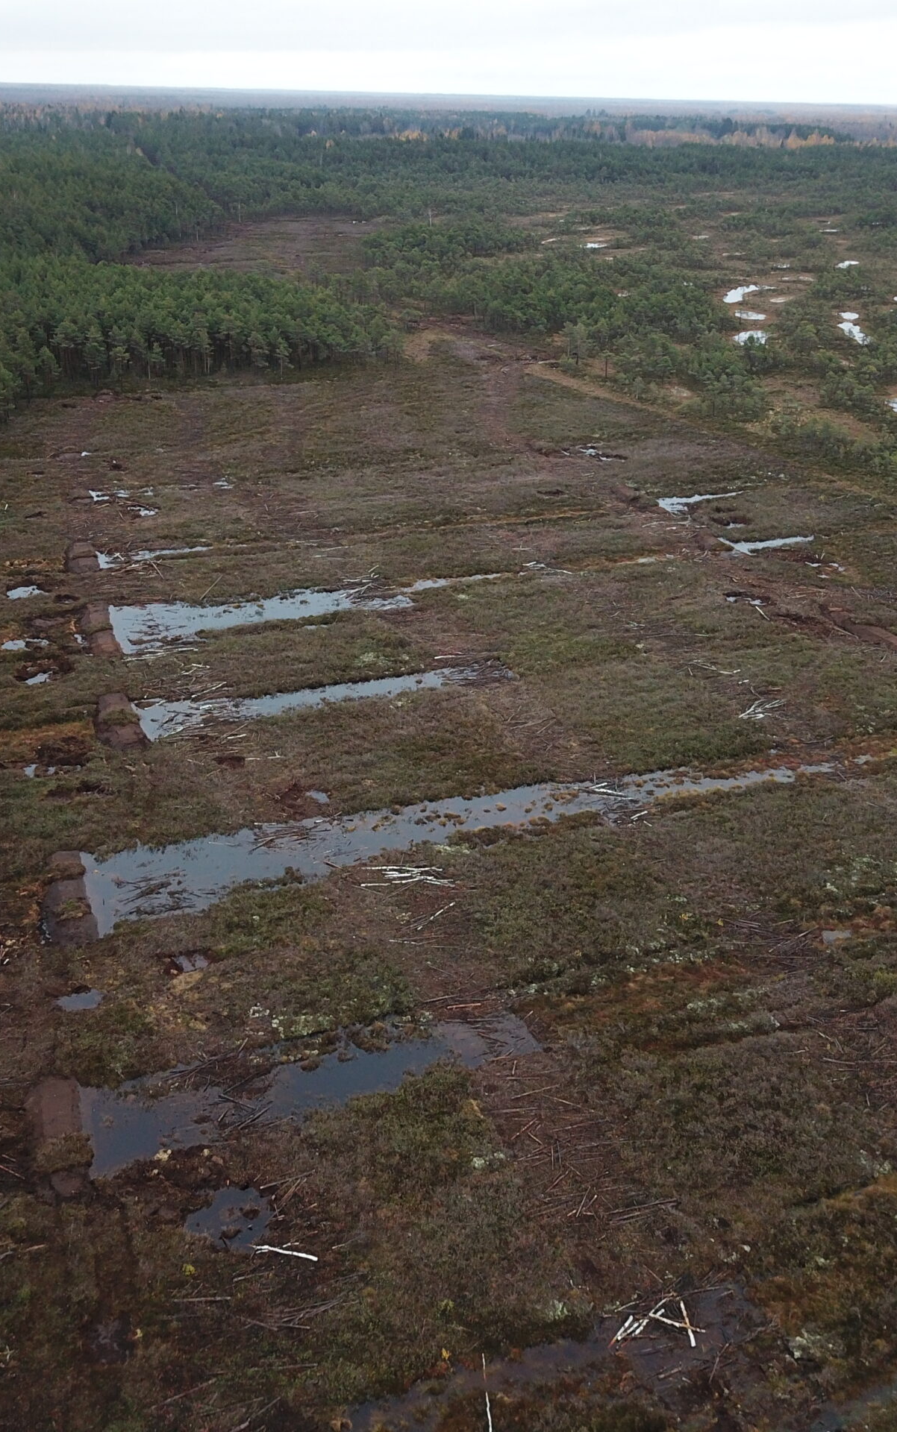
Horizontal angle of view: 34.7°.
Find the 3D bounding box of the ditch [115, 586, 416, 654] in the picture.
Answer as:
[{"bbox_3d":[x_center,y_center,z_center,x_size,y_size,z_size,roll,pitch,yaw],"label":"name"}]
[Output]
[{"bbox_3d":[-16.291,-8.925,130.363,27.259,0.600,12.878,-6,25,-16],"label":"ditch"}]

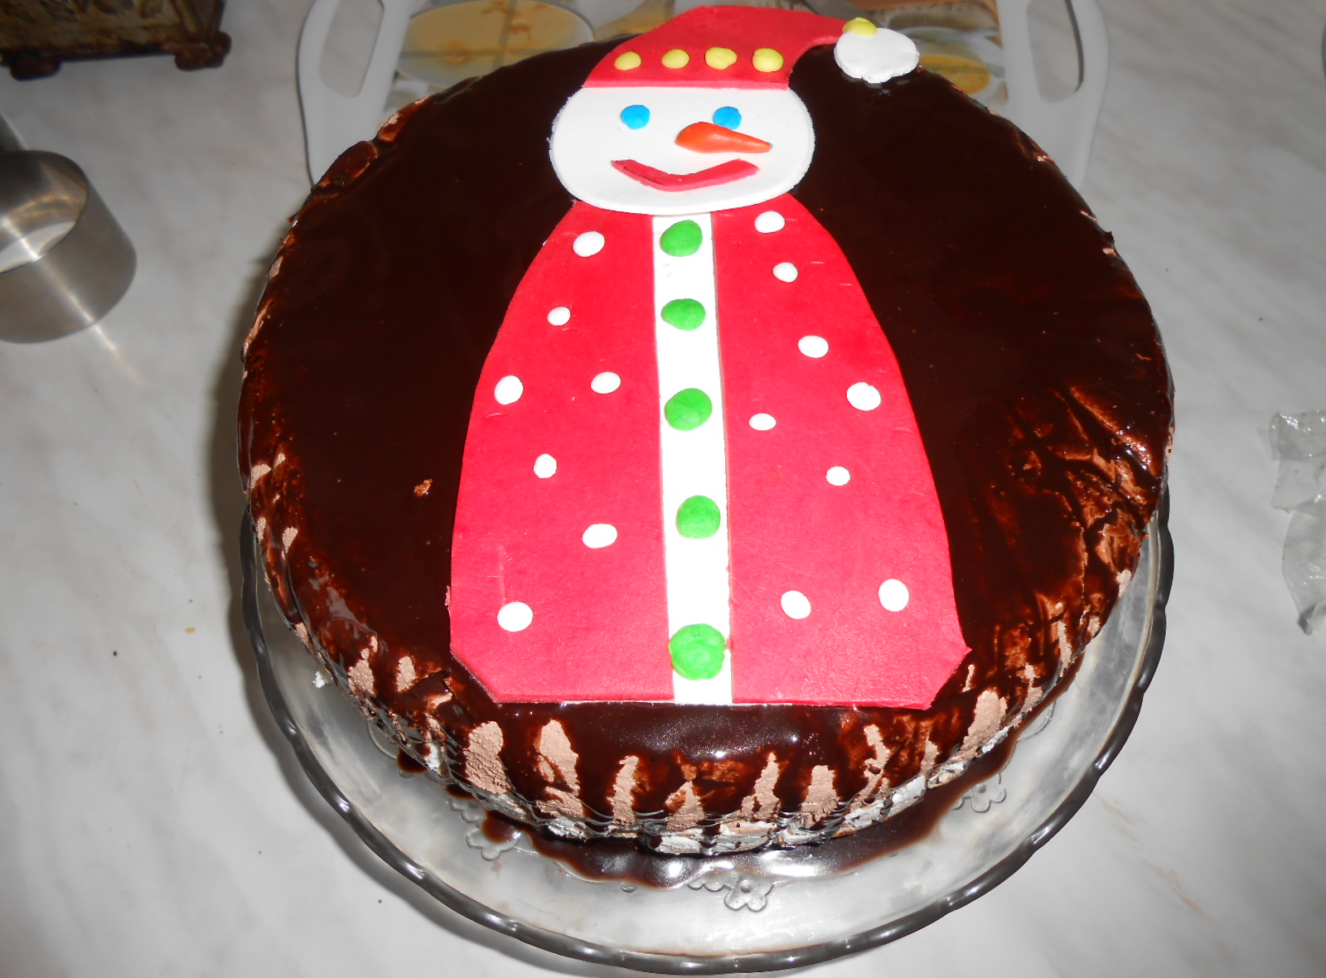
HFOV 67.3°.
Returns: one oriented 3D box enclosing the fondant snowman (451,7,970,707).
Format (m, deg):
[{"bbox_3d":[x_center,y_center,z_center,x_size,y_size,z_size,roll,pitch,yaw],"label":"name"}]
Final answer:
[{"bbox_3d":[0.018,-0.066,0.290,0.135,0.016,0.267,-1,57,2],"label":"fondant snowman"}]

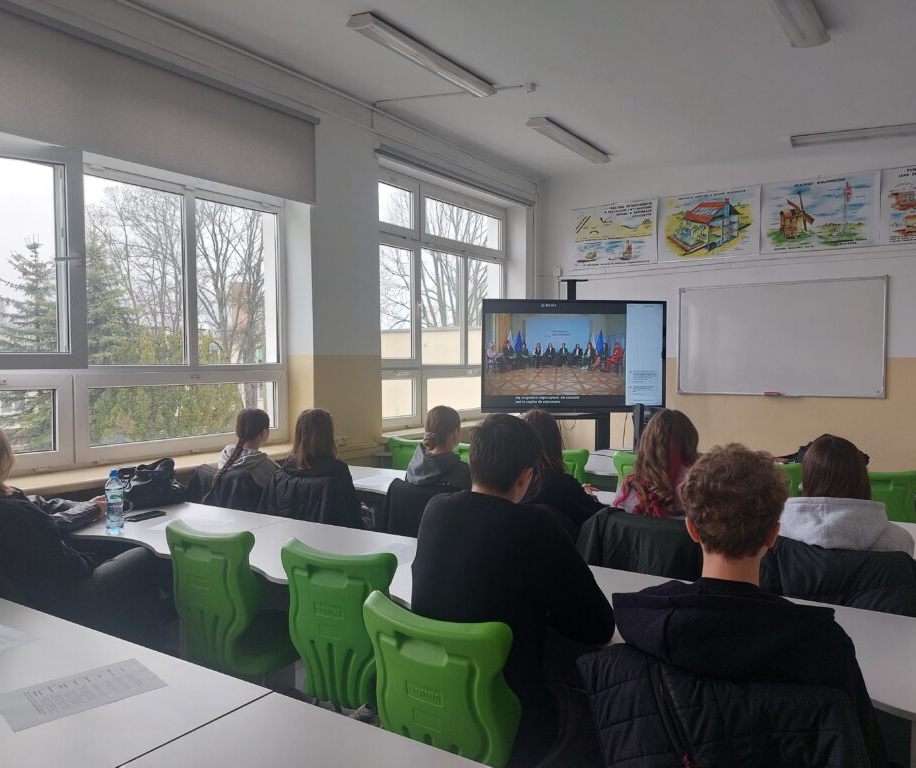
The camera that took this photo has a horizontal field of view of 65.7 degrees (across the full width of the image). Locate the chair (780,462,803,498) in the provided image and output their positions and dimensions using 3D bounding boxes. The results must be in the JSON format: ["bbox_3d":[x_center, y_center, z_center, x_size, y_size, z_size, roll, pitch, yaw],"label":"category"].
[{"bbox_3d":[1.825,0.876,4.226,0.450,0.870,0.510,1,3,29],"label":"chair"}]

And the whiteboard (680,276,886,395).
[{"bbox_3d":[2.815,-0.389,6.294,1.717,0.996,0.030,1,3,35],"label":"whiteboard"}]

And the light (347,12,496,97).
[{"bbox_3d":[-0.172,-2.010,4.404,0.140,0.070,1.260,1,3,35],"label":"light"}]

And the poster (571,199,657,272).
[{"bbox_3d":[1.561,-1.493,7.167,0.920,0.625,0.010,1,3,34],"label":"poster"}]

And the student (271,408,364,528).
[{"bbox_3d":[-0.669,0.723,3.867,0.450,1.201,0.660,1,3,33],"label":"student"}]

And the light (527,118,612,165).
[{"bbox_3d":[0.976,-2.075,6.143,0.180,0.080,1.275,1,3,34],"label":"light"}]

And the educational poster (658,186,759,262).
[{"bbox_3d":[2.328,-1.481,6.641,0.930,0.612,0.010,1,3,34],"label":"educational poster"}]

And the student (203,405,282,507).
[{"bbox_3d":[-1.097,0.722,4.188,0.440,1.180,0.660,1,3,35],"label":"student"}]

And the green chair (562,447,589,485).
[{"bbox_3d":[0.816,0.854,4.912,0.430,0.850,0.520,1,3,35],"label":"green chair"}]

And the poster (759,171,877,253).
[{"bbox_3d":[3.083,-1.455,6.077,0.918,0.617,0.010,1,3,35],"label":"poster"}]

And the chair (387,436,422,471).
[{"bbox_3d":[-0.224,0.839,5.411,0.450,0.870,0.510,1,3,29],"label":"chair"}]

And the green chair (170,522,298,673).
[{"bbox_3d":[-0.754,0.943,2.716,0.440,0.850,0.520,1,2,28],"label":"green chair"}]

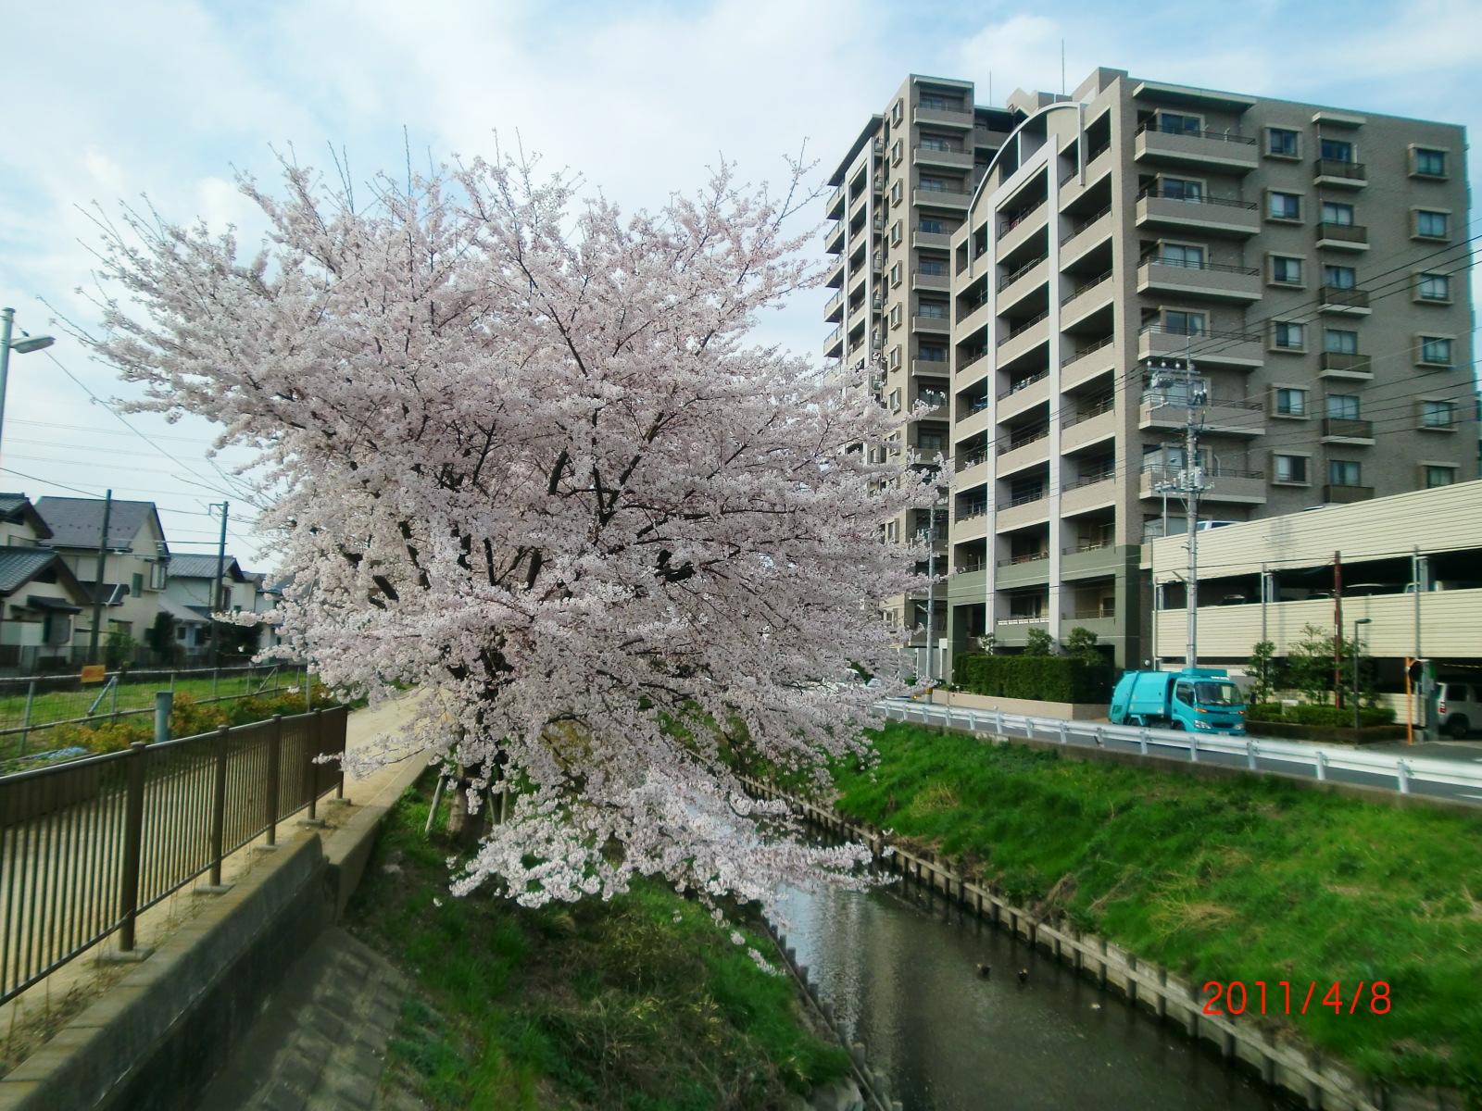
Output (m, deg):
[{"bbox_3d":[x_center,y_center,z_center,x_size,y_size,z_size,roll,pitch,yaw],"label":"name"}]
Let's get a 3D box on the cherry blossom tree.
[{"bbox_3d":[-2.490,-0.498,13.289,9.200,7.800,8.600,2,-5,-10],"label":"cherry blossom tree"}]

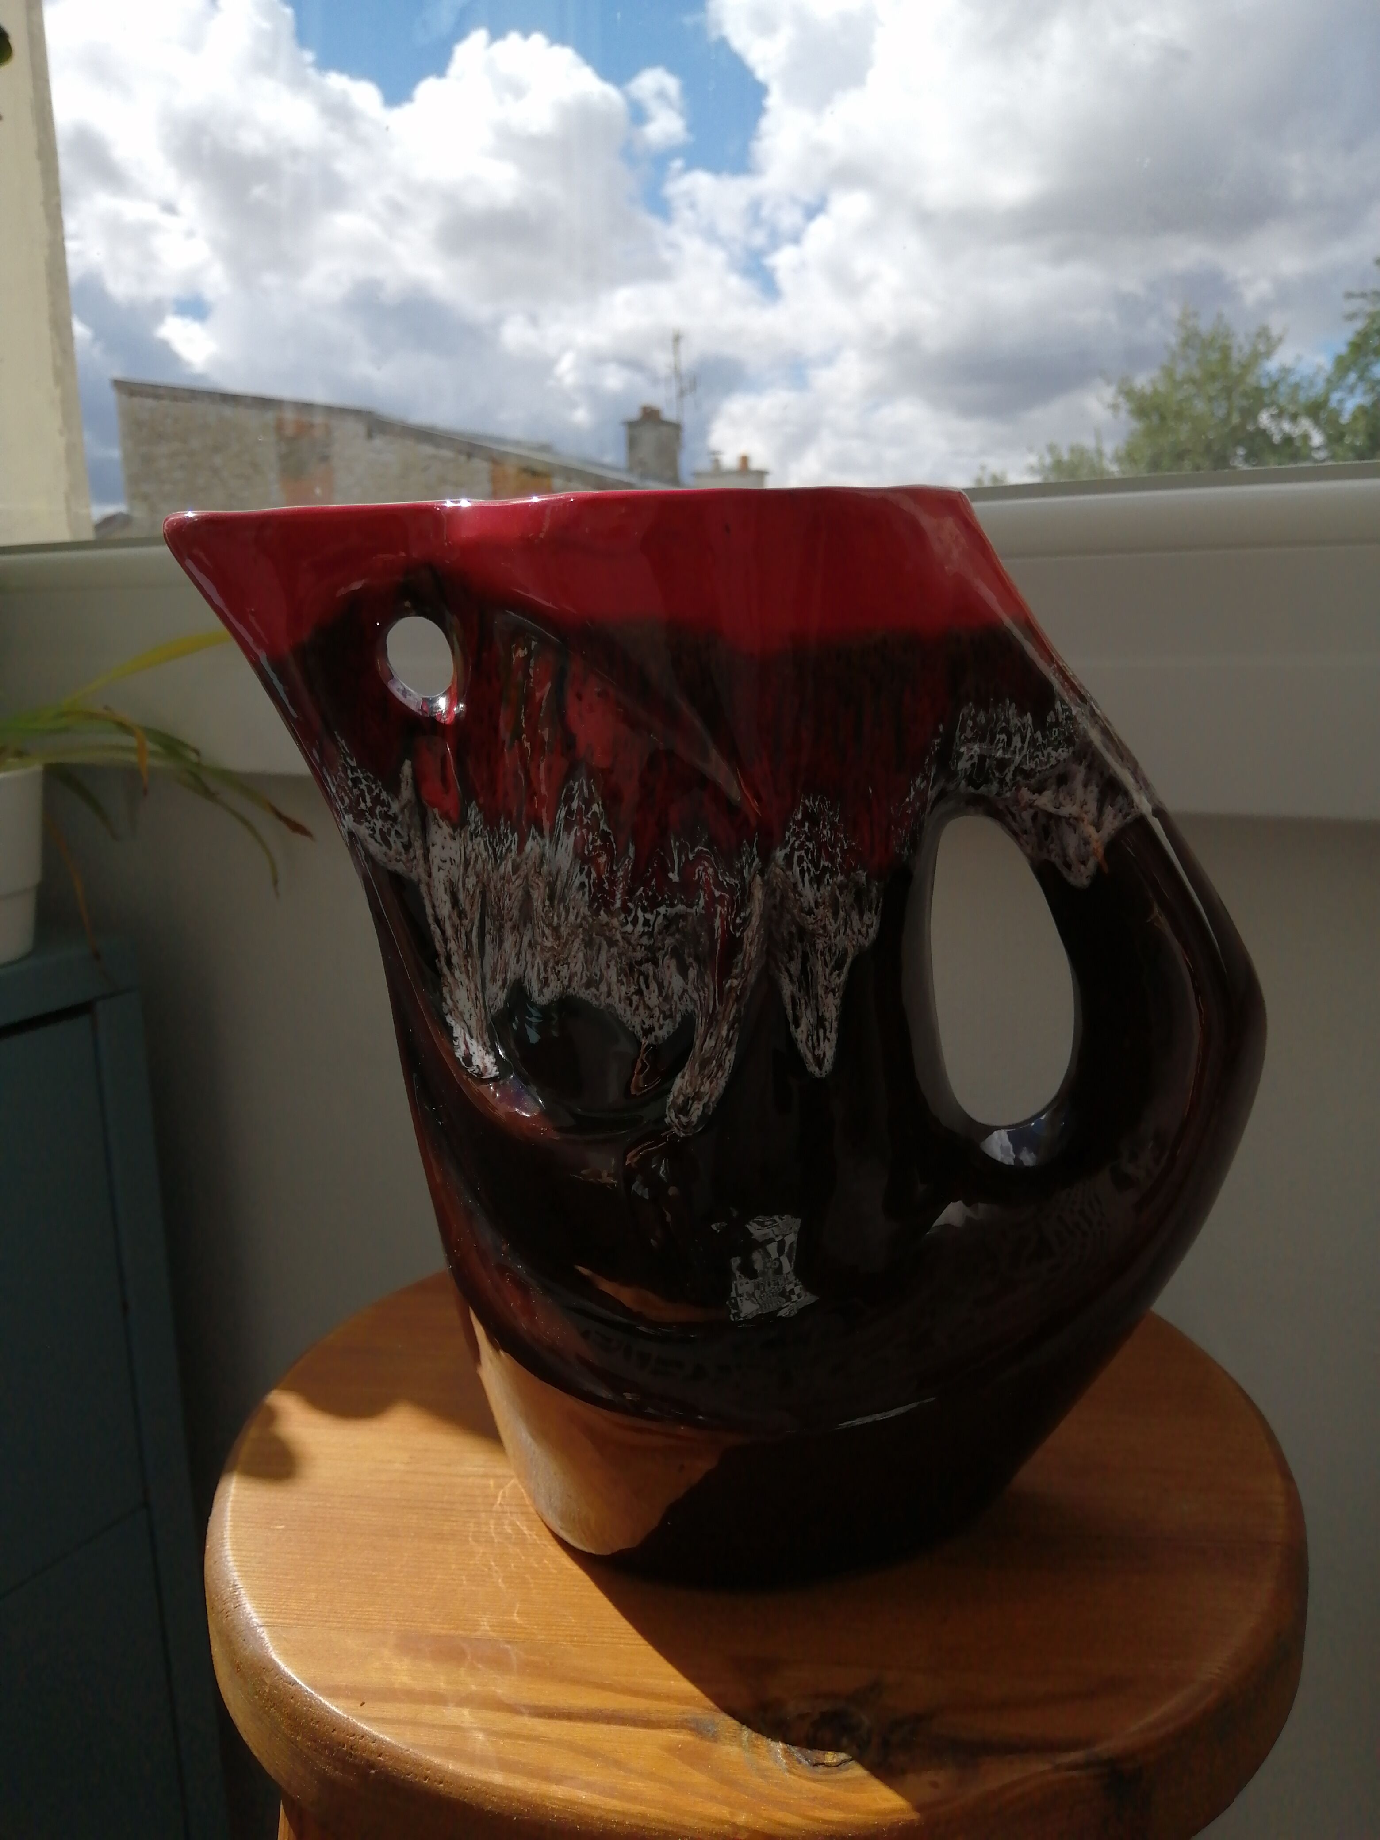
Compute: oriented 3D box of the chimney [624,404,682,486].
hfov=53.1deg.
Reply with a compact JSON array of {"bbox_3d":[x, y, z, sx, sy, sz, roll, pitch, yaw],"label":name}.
[{"bbox_3d":[-0.716,-9.050,26.487,0.750,1.750,0.900,-11,15,-41],"label":"chimney"}]

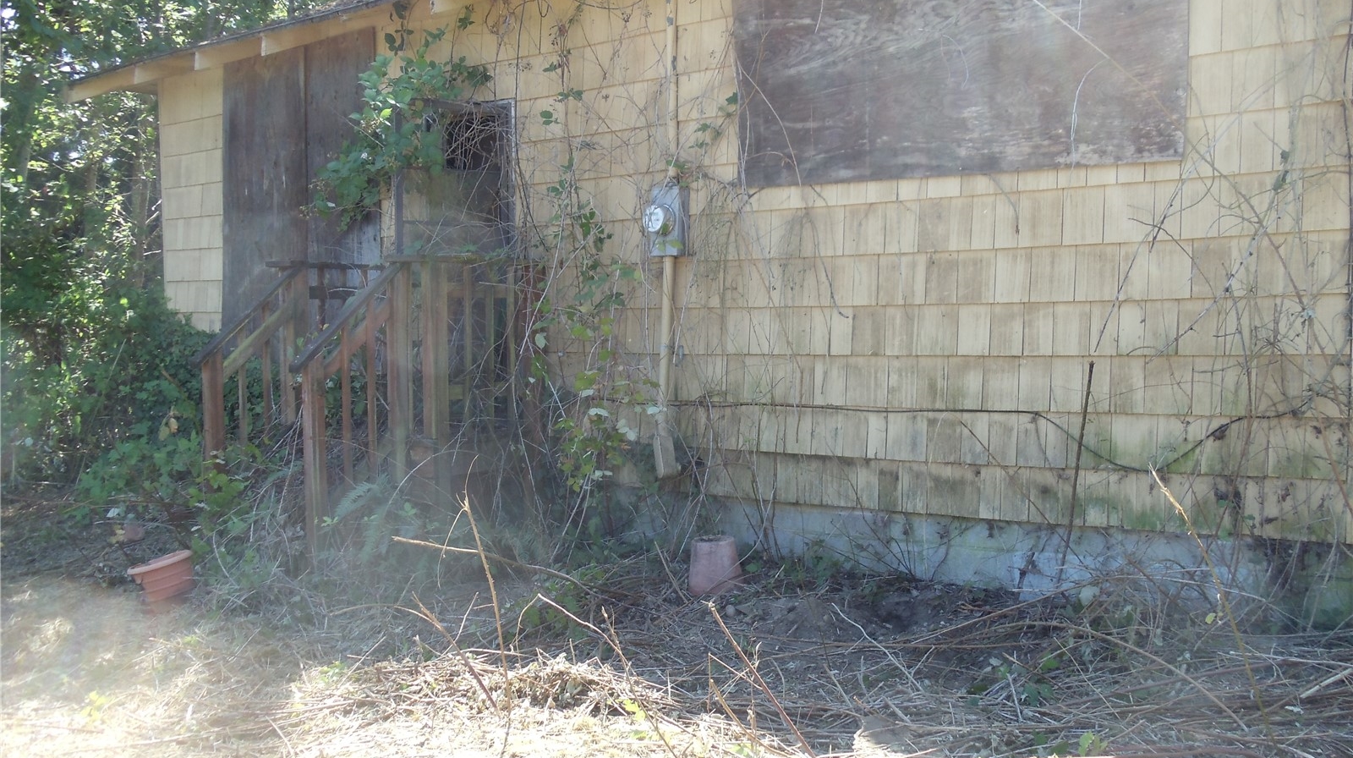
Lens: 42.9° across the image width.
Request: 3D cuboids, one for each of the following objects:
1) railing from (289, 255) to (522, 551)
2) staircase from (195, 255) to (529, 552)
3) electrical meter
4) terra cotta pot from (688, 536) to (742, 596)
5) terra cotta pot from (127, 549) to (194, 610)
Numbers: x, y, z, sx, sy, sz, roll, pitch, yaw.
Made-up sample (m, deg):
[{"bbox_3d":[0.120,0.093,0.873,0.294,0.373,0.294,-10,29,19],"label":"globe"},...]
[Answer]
[{"bbox_3d":[-1.504,0.134,10.152,0.130,1.724,1.816,1,2,44],"label":"railing"},{"bbox_3d":[-1.888,0.128,10.519,1.184,1.724,1.816,1,2,44],"label":"staircase"},{"bbox_3d":[-0.073,-0.919,9.875,0.215,0.430,0.200,1,2,44],"label":"electrical meter"},{"bbox_3d":[0.196,0.965,8.899,0.276,0.263,0.276,-2,0,0],"label":"terra cotta pot"},{"bbox_3d":[-2.514,1.009,8.465,0.333,0.240,0.333,-11,2,0],"label":"terra cotta pot"}]

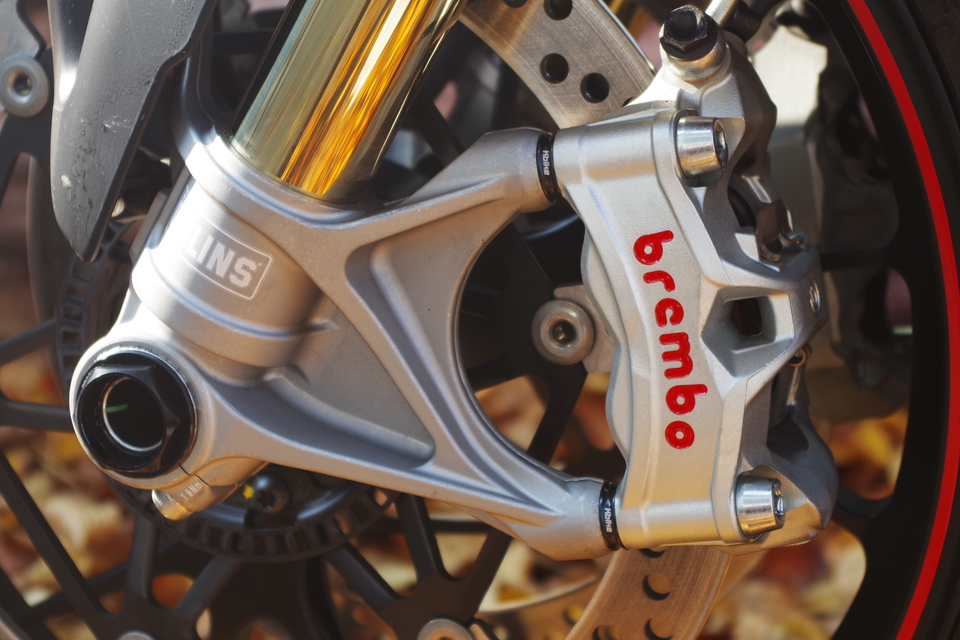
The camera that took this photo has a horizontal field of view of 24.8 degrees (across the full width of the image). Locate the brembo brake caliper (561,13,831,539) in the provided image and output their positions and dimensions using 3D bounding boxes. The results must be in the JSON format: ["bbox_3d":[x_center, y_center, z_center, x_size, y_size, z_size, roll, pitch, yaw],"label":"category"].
[{"bbox_3d":[0.065,-0.011,0.608,0.065,0.152,0.070,-6,11,22],"label":"brembo brake caliper"}]

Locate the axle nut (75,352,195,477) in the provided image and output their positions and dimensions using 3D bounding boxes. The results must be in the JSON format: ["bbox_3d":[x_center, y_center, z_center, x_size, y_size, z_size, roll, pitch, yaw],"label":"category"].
[{"bbox_3d":[-0.098,0.027,0.618,0.038,0.038,0.013,9,16,19],"label":"axle nut"}]

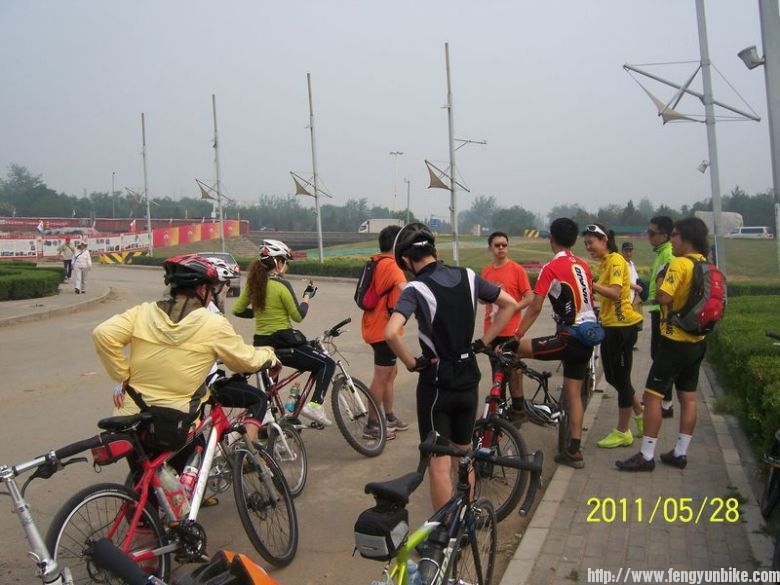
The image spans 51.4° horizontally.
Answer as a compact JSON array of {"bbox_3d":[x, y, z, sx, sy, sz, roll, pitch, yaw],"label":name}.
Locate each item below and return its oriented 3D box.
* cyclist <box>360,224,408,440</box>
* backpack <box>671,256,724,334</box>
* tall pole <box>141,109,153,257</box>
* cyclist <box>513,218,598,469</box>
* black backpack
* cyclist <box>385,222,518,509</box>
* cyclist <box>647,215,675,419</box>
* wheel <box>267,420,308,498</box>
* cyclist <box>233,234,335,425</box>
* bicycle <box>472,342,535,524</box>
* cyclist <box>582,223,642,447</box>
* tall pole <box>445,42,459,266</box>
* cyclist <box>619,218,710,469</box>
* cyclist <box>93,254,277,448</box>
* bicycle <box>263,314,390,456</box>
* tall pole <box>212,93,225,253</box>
[{"bbox_3d":[-0.029,0.335,6.820,0.440,1.760,0.500,0,3,9],"label":"cyclist"},{"bbox_3d":[2.144,0.021,5.620,0.280,0.530,0.320,1,4,30],"label":"backpack"},{"bbox_3d":[-18.756,-7.796,62.658,0.300,12.092,0.300,-2,3,0],"label":"tall pole"},{"bbox_3d":[1.191,0.353,5.837,0.520,1.770,0.550,-5,4,-37],"label":"cyclist"},{"bbox_3d":[-0.163,-0.071,6.800,0.180,0.440,0.270,11,-3,-25],"label":"black backpack"},{"bbox_3d":[0.319,0.507,4.280,0.650,1.760,0.450,-3,4,-16],"label":"cyclist"},{"bbox_3d":[2.459,0.207,7.161,0.400,1.780,0.500,-1,4,13],"label":"cyclist"},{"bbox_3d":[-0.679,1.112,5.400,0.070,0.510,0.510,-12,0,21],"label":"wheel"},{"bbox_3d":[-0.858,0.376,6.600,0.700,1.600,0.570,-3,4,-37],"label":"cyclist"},{"bbox_3d":[0.669,0.802,5.350,0.580,1.020,1.660,-1,3,-1],"label":"bicycle"},{"bbox_3d":[1.701,0.303,6.200,0.440,1.700,0.440,-2,3,-17],"label":"cyclist"},{"bbox_3d":[2.263,-4.556,29.237,0.200,8.700,0.200,-2,4,0],"label":"tall pole"},{"bbox_3d":[1.916,0.356,5.661,0.520,1.740,0.460,-6,5,-43],"label":"cyclist"},{"bbox_3d":[-1.074,0.593,4.220,0.870,1.600,0.550,0,3,12],"label":"cyclist"},{"bbox_3d":[-0.790,0.778,6.360,1.680,1.060,0.570,-3,4,-18],"label":"bicycle"},{"bbox_3d":[-11.720,-7.504,55.656,0.300,12.164,0.300,-3,3,0],"label":"tall pole"}]

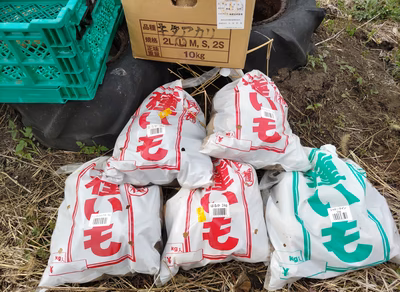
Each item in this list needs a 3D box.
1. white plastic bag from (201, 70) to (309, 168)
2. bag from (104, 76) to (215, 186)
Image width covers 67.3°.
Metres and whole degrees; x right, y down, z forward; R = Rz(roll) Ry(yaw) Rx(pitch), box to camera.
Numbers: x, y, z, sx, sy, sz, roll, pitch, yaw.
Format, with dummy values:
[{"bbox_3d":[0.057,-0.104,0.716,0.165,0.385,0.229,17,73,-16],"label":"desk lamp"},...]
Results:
[{"bbox_3d":[0.150,-0.074,0.810,0.265,0.140,0.275,5,71,-9],"label":"white plastic bag"},{"bbox_3d":[-0.104,-0.035,0.790,0.260,0.130,0.280,5,71,5],"label":"bag"}]

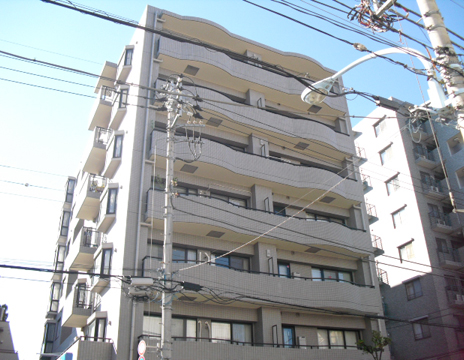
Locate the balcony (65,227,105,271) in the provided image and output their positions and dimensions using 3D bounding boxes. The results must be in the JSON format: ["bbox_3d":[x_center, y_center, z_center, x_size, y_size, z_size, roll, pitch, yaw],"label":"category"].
[{"bbox_3d":[-7.336,3.541,25.093,0.940,1.332,2.774,12,-32,-23],"label":"balcony"}]

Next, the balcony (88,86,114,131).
[{"bbox_3d":[-7.524,-4.061,29.319,0.940,1.332,2.774,12,-32,-23],"label":"balcony"}]

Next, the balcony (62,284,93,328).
[{"bbox_3d":[-7.217,6.038,23.564,0.986,1.267,2.728,12,-31,-23],"label":"balcony"}]

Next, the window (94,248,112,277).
[{"bbox_3d":[-5.647,3.868,21.721,0.440,1.210,1.641,12,-31,-23],"label":"window"}]

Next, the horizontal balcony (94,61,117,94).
[{"bbox_3d":[-7.576,-6.140,30.475,0.940,0.290,2.774,12,-32,-23],"label":"horizontal balcony"}]

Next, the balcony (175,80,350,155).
[{"bbox_3d":[1.385,-2.854,25.330,11.182,1.319,1.469,12,-31,-23],"label":"balcony"}]

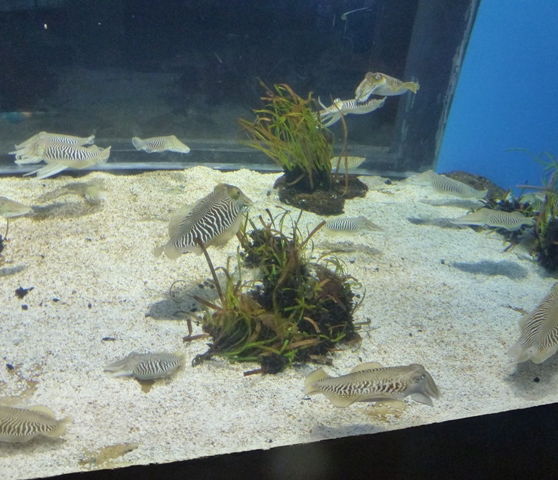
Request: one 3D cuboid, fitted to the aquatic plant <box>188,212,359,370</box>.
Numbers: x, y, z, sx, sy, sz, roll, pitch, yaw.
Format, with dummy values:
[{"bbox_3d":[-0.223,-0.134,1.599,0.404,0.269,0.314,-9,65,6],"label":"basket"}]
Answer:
[{"bbox_3d":[-0.004,0.090,0.850,0.310,0.170,0.260,0,34,0],"label":"aquatic plant"}]

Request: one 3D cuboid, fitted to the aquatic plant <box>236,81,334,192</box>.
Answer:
[{"bbox_3d":[0.020,-0.280,1.220,0.250,0.260,0.200,0,34,0],"label":"aquatic plant"}]

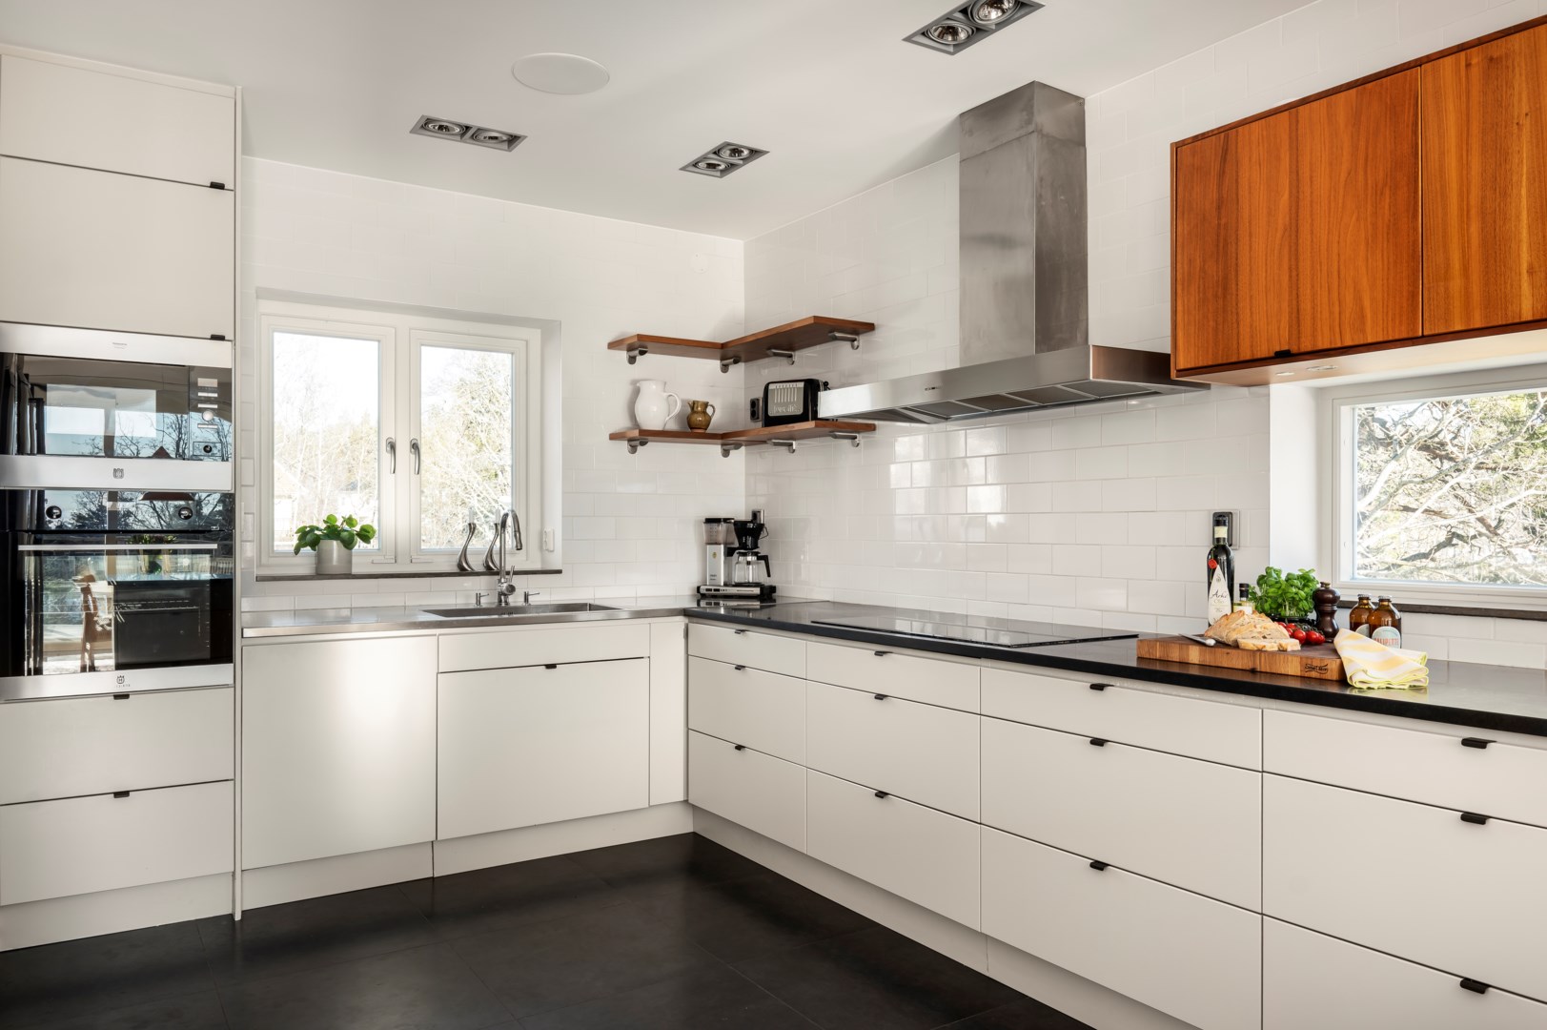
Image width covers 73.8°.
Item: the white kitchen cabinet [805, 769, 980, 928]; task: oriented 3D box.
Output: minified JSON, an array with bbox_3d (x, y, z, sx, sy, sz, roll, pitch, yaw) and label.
[{"bbox_3d":[0.571,0.984,3.270,0.570,0.291,0.800,0,-1,-34],"label":"white kitchen cabinet"}]

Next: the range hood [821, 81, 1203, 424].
[{"bbox_3d":[0.704,-0.842,3.287,0.524,0.991,1.170,0,-1,-34],"label":"range hood"}]

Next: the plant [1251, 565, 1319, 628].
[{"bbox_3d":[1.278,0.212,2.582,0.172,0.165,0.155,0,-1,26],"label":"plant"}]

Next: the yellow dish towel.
[{"bbox_3d":[1.276,0.297,2.146,0.185,0.086,0.230,-1,-1,31],"label":"yellow dish towel"}]

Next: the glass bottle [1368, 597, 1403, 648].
[{"bbox_3d":[1.388,0.264,2.341,0.073,0.157,0.073,0,-1,-34],"label":"glass bottle"}]

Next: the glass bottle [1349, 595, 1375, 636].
[{"bbox_3d":[1.381,0.264,2.410,0.071,0.157,0.071,0,-1,11],"label":"glass bottle"}]

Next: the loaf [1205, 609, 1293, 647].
[{"bbox_3d":[1.122,0.263,2.436,0.145,0.073,0.200,0,-1,9],"label":"loaf"}]

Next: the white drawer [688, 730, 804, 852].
[{"bbox_3d":[0.123,0.992,3.930,0.570,0.291,0.800,0,-1,-34],"label":"white drawer"}]

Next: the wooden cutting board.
[{"bbox_3d":[1.144,0.319,2.374,0.340,0.044,0.463,1,-1,-36],"label":"wooden cutting board"}]

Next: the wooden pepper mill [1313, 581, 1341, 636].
[{"bbox_3d":[1.290,0.227,2.404,0.064,0.141,0.064,1,-1,-34],"label":"wooden pepper mill"}]

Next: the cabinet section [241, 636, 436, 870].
[{"bbox_3d":[-1.568,0.770,3.629,0.600,0.700,0.580,1,-1,-33],"label":"cabinet section"}]

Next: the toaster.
[{"bbox_3d":[0.085,-0.463,4.387,0.235,0.200,0.160,0,-1,29],"label":"toaster"}]

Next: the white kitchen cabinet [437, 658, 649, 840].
[{"bbox_3d":[-0.965,0.846,4.007,0.822,0.574,0.500,1,-1,-34],"label":"white kitchen cabinet"}]

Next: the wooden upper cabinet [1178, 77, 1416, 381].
[{"bbox_3d":[1.341,-0.661,2.529,0.319,0.603,0.605,0,-1,-34],"label":"wooden upper cabinet"}]

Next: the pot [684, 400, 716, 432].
[{"bbox_3d":[-0.328,-0.438,4.665,0.137,0.159,0.112,0,-1,-18],"label":"pot"}]

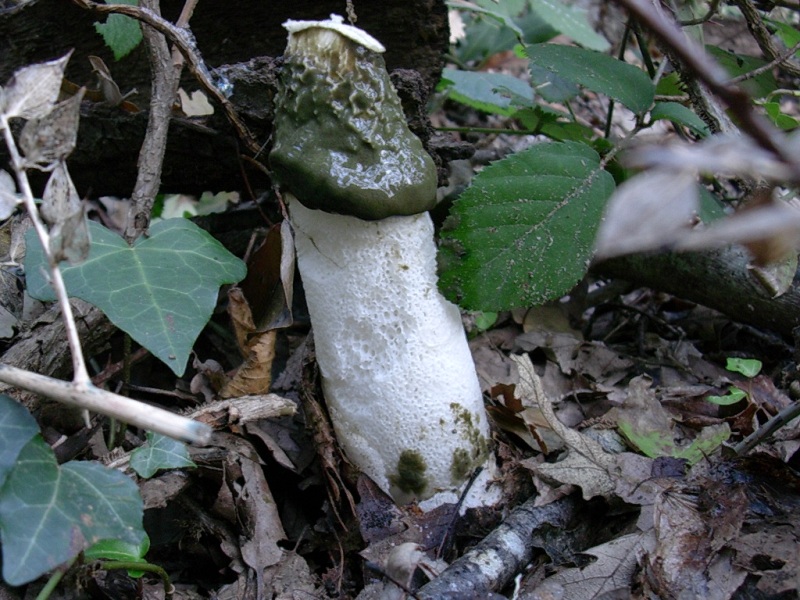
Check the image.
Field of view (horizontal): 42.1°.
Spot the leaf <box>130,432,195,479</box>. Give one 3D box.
[{"bbox_3d":[-0.072,0.047,0.315,0.018,0.004,0.020,-19,47,-27],"label":"leaf"}]

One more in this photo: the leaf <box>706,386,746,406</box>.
[{"bbox_3d":[0.113,0.033,0.360,0.014,0.004,0.010,-15,33,-23],"label":"leaf"}]

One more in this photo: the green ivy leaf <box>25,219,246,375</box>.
[{"bbox_3d":[-0.079,-0.001,0.310,0.065,0.010,0.055,-13,55,-13],"label":"green ivy leaf"}]

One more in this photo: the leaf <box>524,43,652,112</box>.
[{"bbox_3d":[0.059,-0.068,0.320,0.043,0.007,0.028,28,37,25],"label":"leaf"}]

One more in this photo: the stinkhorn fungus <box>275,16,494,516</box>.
[{"bbox_3d":[-0.003,-0.007,0.291,0.047,0.139,0.046,-11,12,0],"label":"stinkhorn fungus"}]

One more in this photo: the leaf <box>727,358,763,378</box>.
[{"bbox_3d":[0.126,0.025,0.380,0.012,0.004,0.012,-19,36,-29],"label":"leaf"}]

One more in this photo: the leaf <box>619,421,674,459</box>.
[{"bbox_3d":[0.079,0.045,0.335,0.018,0.005,0.018,13,33,21],"label":"leaf"}]

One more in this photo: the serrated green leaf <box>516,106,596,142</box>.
[{"bbox_3d":[0.053,-0.060,0.355,0.030,0.006,0.022,12,33,20],"label":"serrated green leaf"}]

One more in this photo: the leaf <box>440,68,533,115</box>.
[{"bbox_3d":[0.030,-0.073,0.365,0.033,0.006,0.024,11,32,18],"label":"leaf"}]

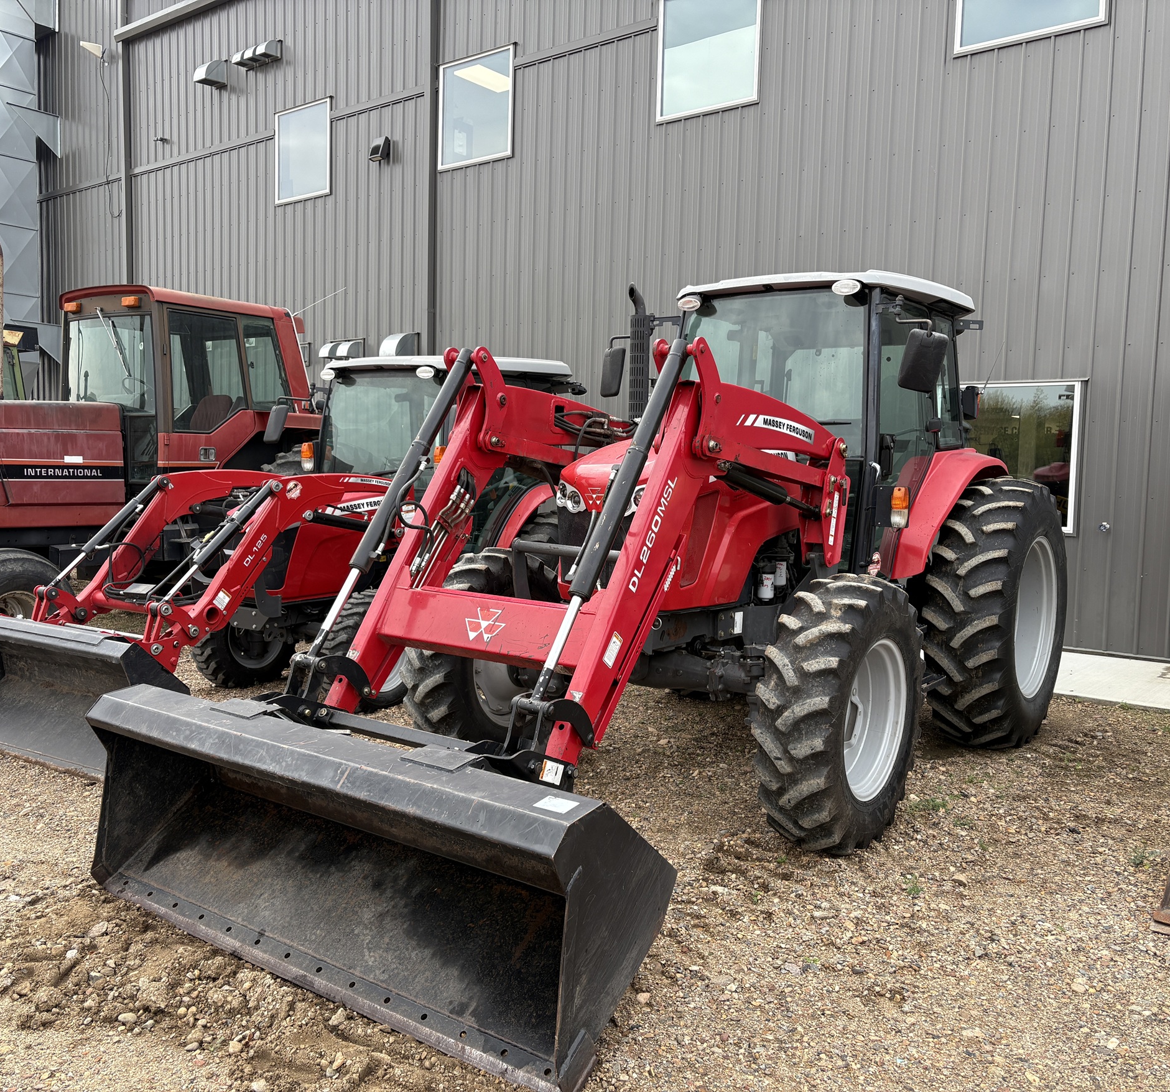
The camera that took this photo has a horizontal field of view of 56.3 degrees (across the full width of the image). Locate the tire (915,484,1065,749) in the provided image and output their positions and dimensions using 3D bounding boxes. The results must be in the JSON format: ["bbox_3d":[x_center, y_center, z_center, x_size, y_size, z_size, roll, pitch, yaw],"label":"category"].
[{"bbox_3d":[2.397,0.381,6.305,0.424,1.527,1.546,5,6,36],"label":"tire"}]

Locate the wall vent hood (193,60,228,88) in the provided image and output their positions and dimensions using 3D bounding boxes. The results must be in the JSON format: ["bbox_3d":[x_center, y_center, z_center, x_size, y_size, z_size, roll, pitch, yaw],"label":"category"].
[{"bbox_3d":[-5.620,-7.106,16.414,0.350,0.360,0.360,5,6,39],"label":"wall vent hood"}]

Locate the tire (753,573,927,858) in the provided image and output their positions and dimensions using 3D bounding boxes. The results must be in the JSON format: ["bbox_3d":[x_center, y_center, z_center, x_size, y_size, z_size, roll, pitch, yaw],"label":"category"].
[{"bbox_3d":[1.089,0.693,4.545,0.325,1.123,1.143,5,6,36],"label":"tire"}]

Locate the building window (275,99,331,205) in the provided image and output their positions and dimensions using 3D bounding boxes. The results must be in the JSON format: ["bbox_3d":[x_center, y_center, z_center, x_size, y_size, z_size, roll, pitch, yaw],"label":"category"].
[{"bbox_3d":[-3.946,-5.502,15.345,1.245,1.270,0.120,5,6,39],"label":"building window"}]

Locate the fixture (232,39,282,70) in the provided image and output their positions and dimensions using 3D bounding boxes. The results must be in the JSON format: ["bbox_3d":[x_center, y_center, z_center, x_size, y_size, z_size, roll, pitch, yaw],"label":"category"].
[{"bbox_3d":[-4.735,-7.082,15.742,0.870,0.260,0.280,5,6,39],"label":"fixture"}]

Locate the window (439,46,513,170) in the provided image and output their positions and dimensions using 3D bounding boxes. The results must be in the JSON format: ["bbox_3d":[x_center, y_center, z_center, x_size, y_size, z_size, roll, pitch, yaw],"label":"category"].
[{"bbox_3d":[-1.315,-5.254,13.203,1.240,1.270,0.120,5,6,39],"label":"window"}]

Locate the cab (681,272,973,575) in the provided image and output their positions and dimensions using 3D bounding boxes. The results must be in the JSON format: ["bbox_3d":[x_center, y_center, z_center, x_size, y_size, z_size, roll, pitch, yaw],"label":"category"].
[{"bbox_3d":[1.360,-0.678,6.384,1.281,1.625,1.556,5,6,36],"label":"cab"}]

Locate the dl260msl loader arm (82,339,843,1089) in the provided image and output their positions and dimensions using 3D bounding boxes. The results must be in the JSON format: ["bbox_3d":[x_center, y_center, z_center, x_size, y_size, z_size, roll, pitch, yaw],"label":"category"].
[{"bbox_3d":[-0.053,0.223,4.559,2.167,2.115,2.945,5,6,36],"label":"dl260msl loader arm"}]

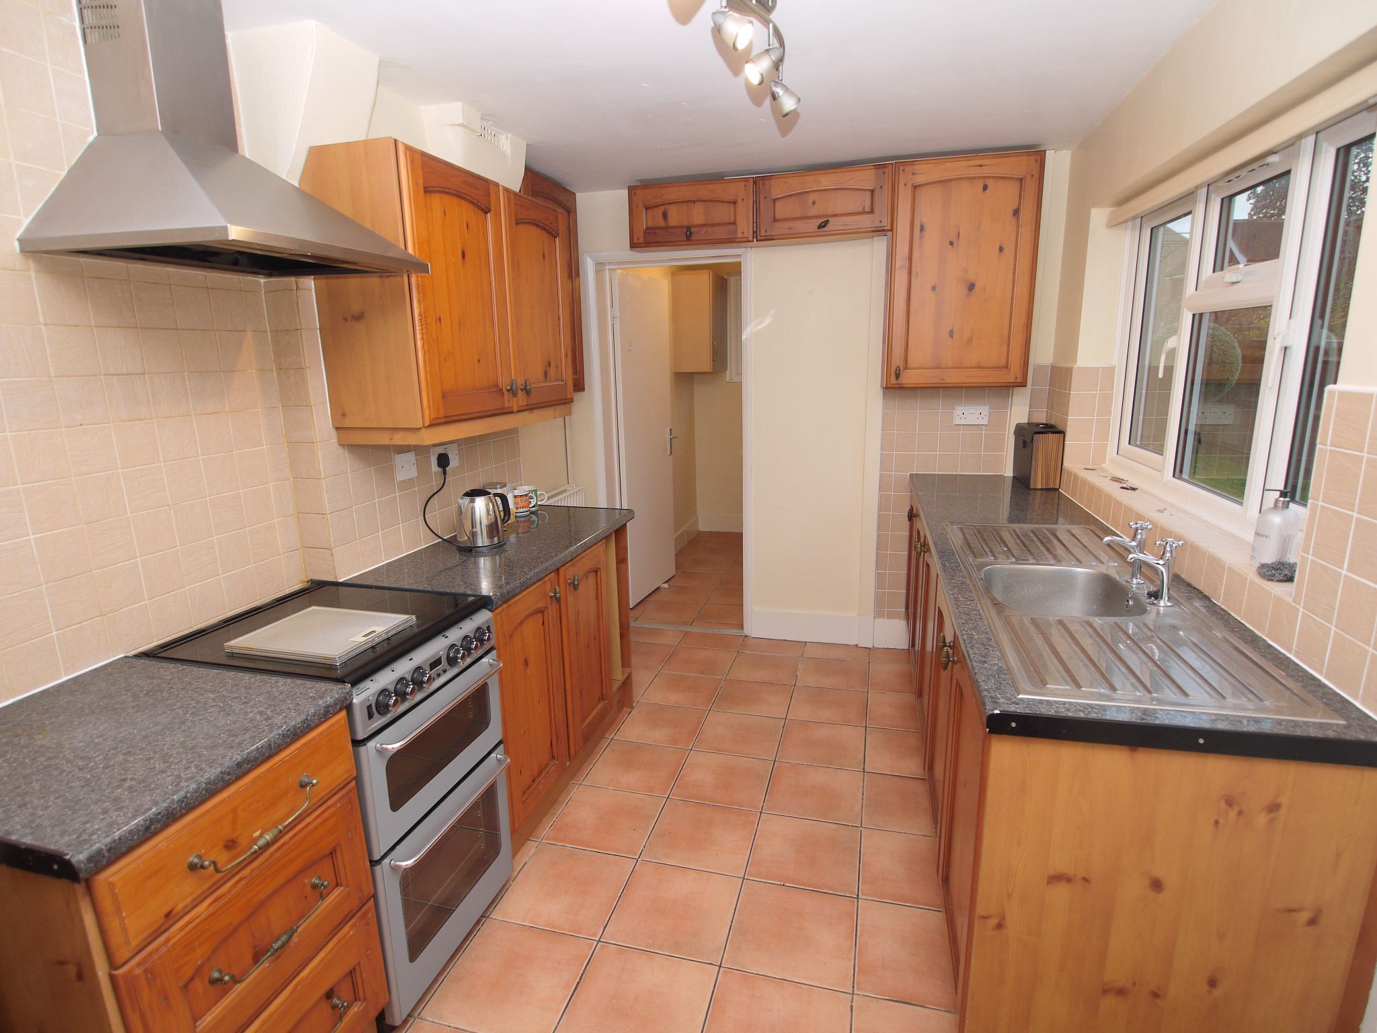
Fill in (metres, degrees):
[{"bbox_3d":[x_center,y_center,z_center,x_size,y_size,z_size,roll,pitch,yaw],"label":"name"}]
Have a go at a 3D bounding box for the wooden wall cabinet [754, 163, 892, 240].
[{"bbox_3d":[0.625,-1.411,3.295,0.596,0.280,0.220,2,13,15],"label":"wooden wall cabinet"}]

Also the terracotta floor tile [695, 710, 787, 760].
[{"bbox_3d":[0.214,0.899,2.949,0.328,0.010,0.328,3,13,15],"label":"terracotta floor tile"}]

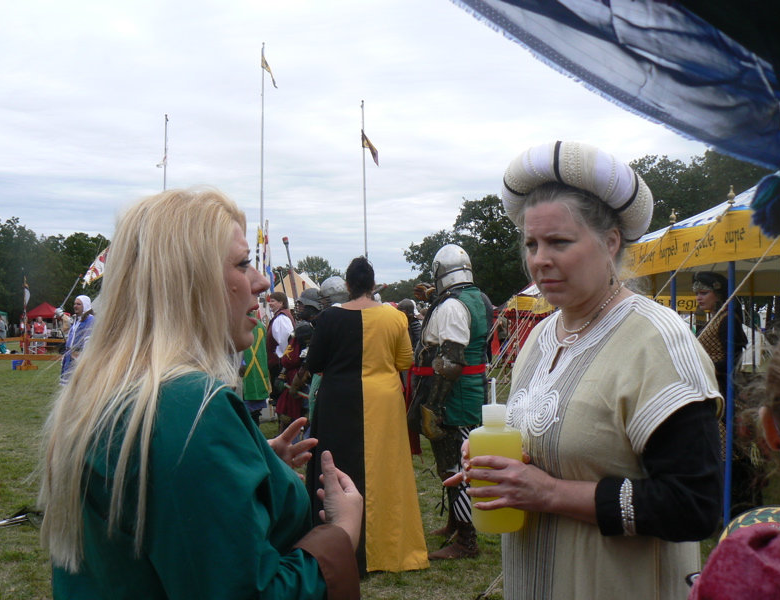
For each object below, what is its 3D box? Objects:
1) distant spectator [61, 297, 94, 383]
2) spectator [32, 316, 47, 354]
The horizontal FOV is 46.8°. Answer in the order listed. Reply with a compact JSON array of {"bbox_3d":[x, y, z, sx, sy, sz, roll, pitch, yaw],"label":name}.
[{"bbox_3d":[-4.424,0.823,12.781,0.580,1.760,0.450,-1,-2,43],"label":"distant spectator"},{"bbox_3d":[-14.194,1.493,36.483,0.550,1.650,0.360,0,-1,-21],"label":"spectator"}]

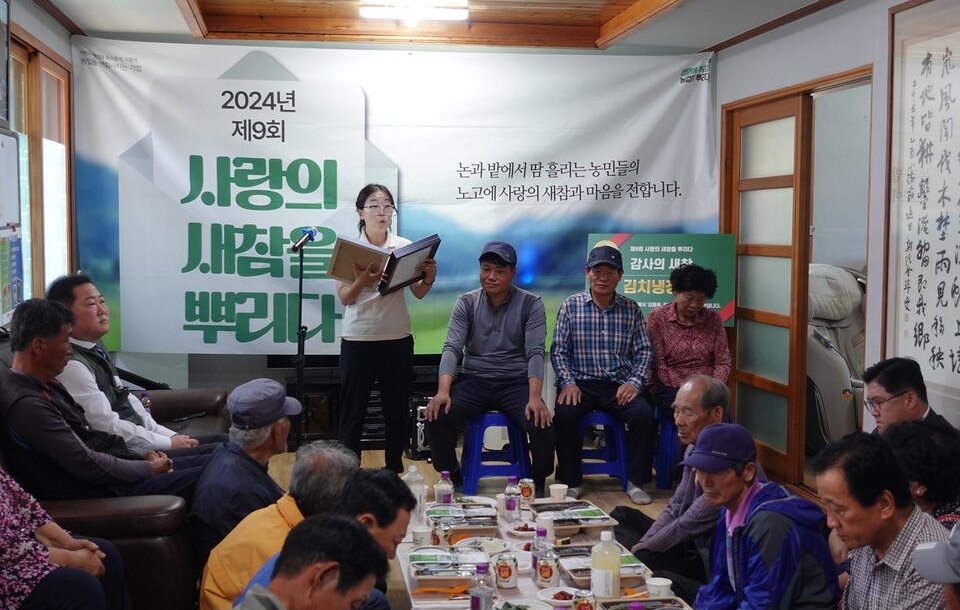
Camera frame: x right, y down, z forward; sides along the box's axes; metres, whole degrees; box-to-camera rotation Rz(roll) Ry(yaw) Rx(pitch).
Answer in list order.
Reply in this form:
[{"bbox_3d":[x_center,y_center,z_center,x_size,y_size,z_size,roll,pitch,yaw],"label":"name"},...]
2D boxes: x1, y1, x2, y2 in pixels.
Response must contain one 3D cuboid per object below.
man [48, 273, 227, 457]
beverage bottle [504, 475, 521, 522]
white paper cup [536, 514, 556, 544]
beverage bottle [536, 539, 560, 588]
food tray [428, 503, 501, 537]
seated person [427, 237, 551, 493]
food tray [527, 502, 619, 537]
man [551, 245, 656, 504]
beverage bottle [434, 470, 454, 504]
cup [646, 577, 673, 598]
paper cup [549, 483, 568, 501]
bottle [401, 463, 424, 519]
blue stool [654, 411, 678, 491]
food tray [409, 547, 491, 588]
[{"bbox_3d":[-1.280,0.476,4.550,0.920,1.200,0.580,0,4,0],"label":"man"},{"bbox_3d":[0.122,0.707,4.297,0.058,0.160,0.058,0,4,-9],"label":"beverage bottle"},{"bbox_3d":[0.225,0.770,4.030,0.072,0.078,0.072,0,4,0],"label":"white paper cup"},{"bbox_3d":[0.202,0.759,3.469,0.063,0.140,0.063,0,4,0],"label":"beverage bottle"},{"bbox_3d":[-0.059,0.759,4.135,0.246,0.048,0.319,0,4,-6],"label":"food tray"},{"bbox_3d":[0.043,0.334,5.960,0.640,1.300,0.800,0,4,-1],"label":"seated person"},{"bbox_3d":[0.328,0.770,4.228,0.245,0.045,0.365,0,4,-9],"label":"food tray"},{"bbox_3d":[0.649,0.329,6.139,0.540,1.290,0.740,0,4,1],"label":"man"},{"bbox_3d":[-0.127,0.692,4.308,0.060,0.157,0.060,0,4,0],"label":"beverage bottle"},{"bbox_3d":[0.508,0.817,3.326,0.074,0.074,0.074,0,4,0],"label":"cup"},{"bbox_3d":[0.303,0.727,4.454,0.072,0.073,0.072,0,4,0],"label":"paper cup"},{"bbox_3d":[-0.239,0.677,4.191,0.080,0.200,0.080,0,4,0],"label":"bottle"},{"bbox_3d":[1.145,0.755,6.380,0.360,0.420,0.360,0,4,-9],"label":"blue stool"},{"bbox_3d":[-0.089,0.797,3.566,0.243,0.048,0.319,0,4,-6],"label":"food tray"}]

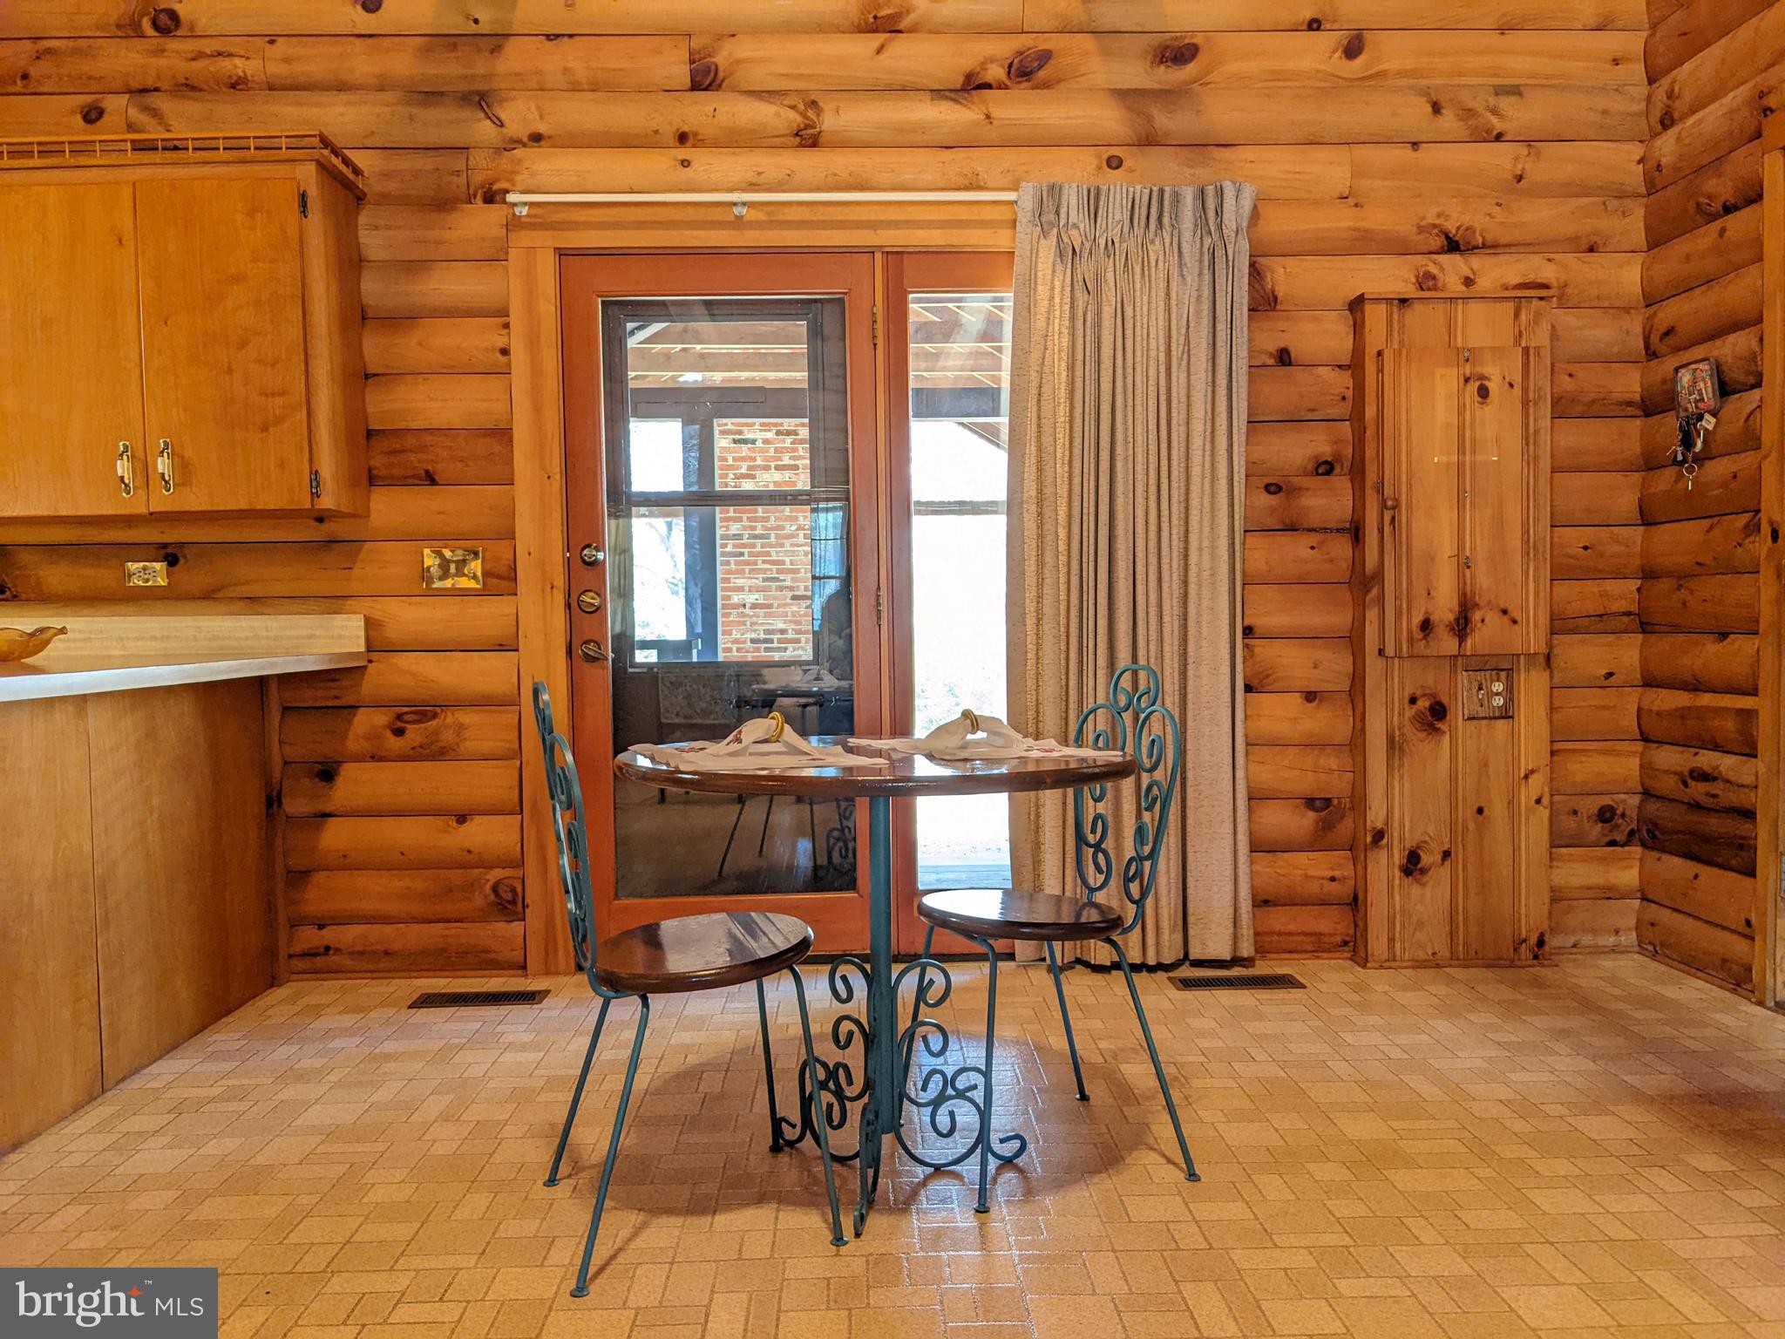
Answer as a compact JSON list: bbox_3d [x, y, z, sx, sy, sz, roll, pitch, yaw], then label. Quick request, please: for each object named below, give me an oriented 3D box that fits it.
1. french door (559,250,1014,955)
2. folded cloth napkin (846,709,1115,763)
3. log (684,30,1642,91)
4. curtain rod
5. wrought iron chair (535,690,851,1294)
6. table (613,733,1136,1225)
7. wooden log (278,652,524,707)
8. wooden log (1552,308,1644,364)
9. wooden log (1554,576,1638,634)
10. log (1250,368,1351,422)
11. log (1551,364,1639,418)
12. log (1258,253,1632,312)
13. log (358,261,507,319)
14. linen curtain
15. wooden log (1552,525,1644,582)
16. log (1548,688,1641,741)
[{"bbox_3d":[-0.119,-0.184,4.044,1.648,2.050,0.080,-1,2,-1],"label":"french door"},{"bbox_3d":[0.158,0.109,2.533,0.477,0.078,0.352,-1,2,-1],"label":"folded cloth napkin"},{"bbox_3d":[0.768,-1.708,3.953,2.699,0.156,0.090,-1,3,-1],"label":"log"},{"bbox_3d":[-0.041,-1.290,3.846,2.049,0.065,0.090,-1,3,-1],"label":"curtain rod"},{"bbox_3d":[-0.355,0.468,2.341,0.487,0.906,0.437,-2,2,-20],"label":"wrought iron chair"},{"bbox_3d":[-0.023,0.531,2.494,0.912,0.761,0.912,-1,2,-1],"label":"table"},{"bbox_3d":[-1.392,0.022,3.995,0.671,0.152,0.131,-1,2,-1],"label":"wooden log"},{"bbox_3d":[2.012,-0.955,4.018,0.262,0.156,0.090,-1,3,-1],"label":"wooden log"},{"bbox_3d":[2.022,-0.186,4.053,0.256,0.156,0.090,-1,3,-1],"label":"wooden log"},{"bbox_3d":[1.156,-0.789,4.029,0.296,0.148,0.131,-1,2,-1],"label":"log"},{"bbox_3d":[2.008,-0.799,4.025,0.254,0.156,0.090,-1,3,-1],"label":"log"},{"bbox_3d":[1.574,-1.105,4.027,1.131,0.159,0.131,-1,2,-1],"label":"log"},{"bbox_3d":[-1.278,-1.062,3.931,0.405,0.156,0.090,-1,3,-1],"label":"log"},{"bbox_3d":[0.671,-0.257,3.901,0.690,2.189,0.141,-1,2,-1],"label":"linen curtain"},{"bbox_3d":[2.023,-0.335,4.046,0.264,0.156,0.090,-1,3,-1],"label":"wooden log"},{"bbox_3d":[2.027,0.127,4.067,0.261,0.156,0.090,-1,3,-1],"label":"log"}]

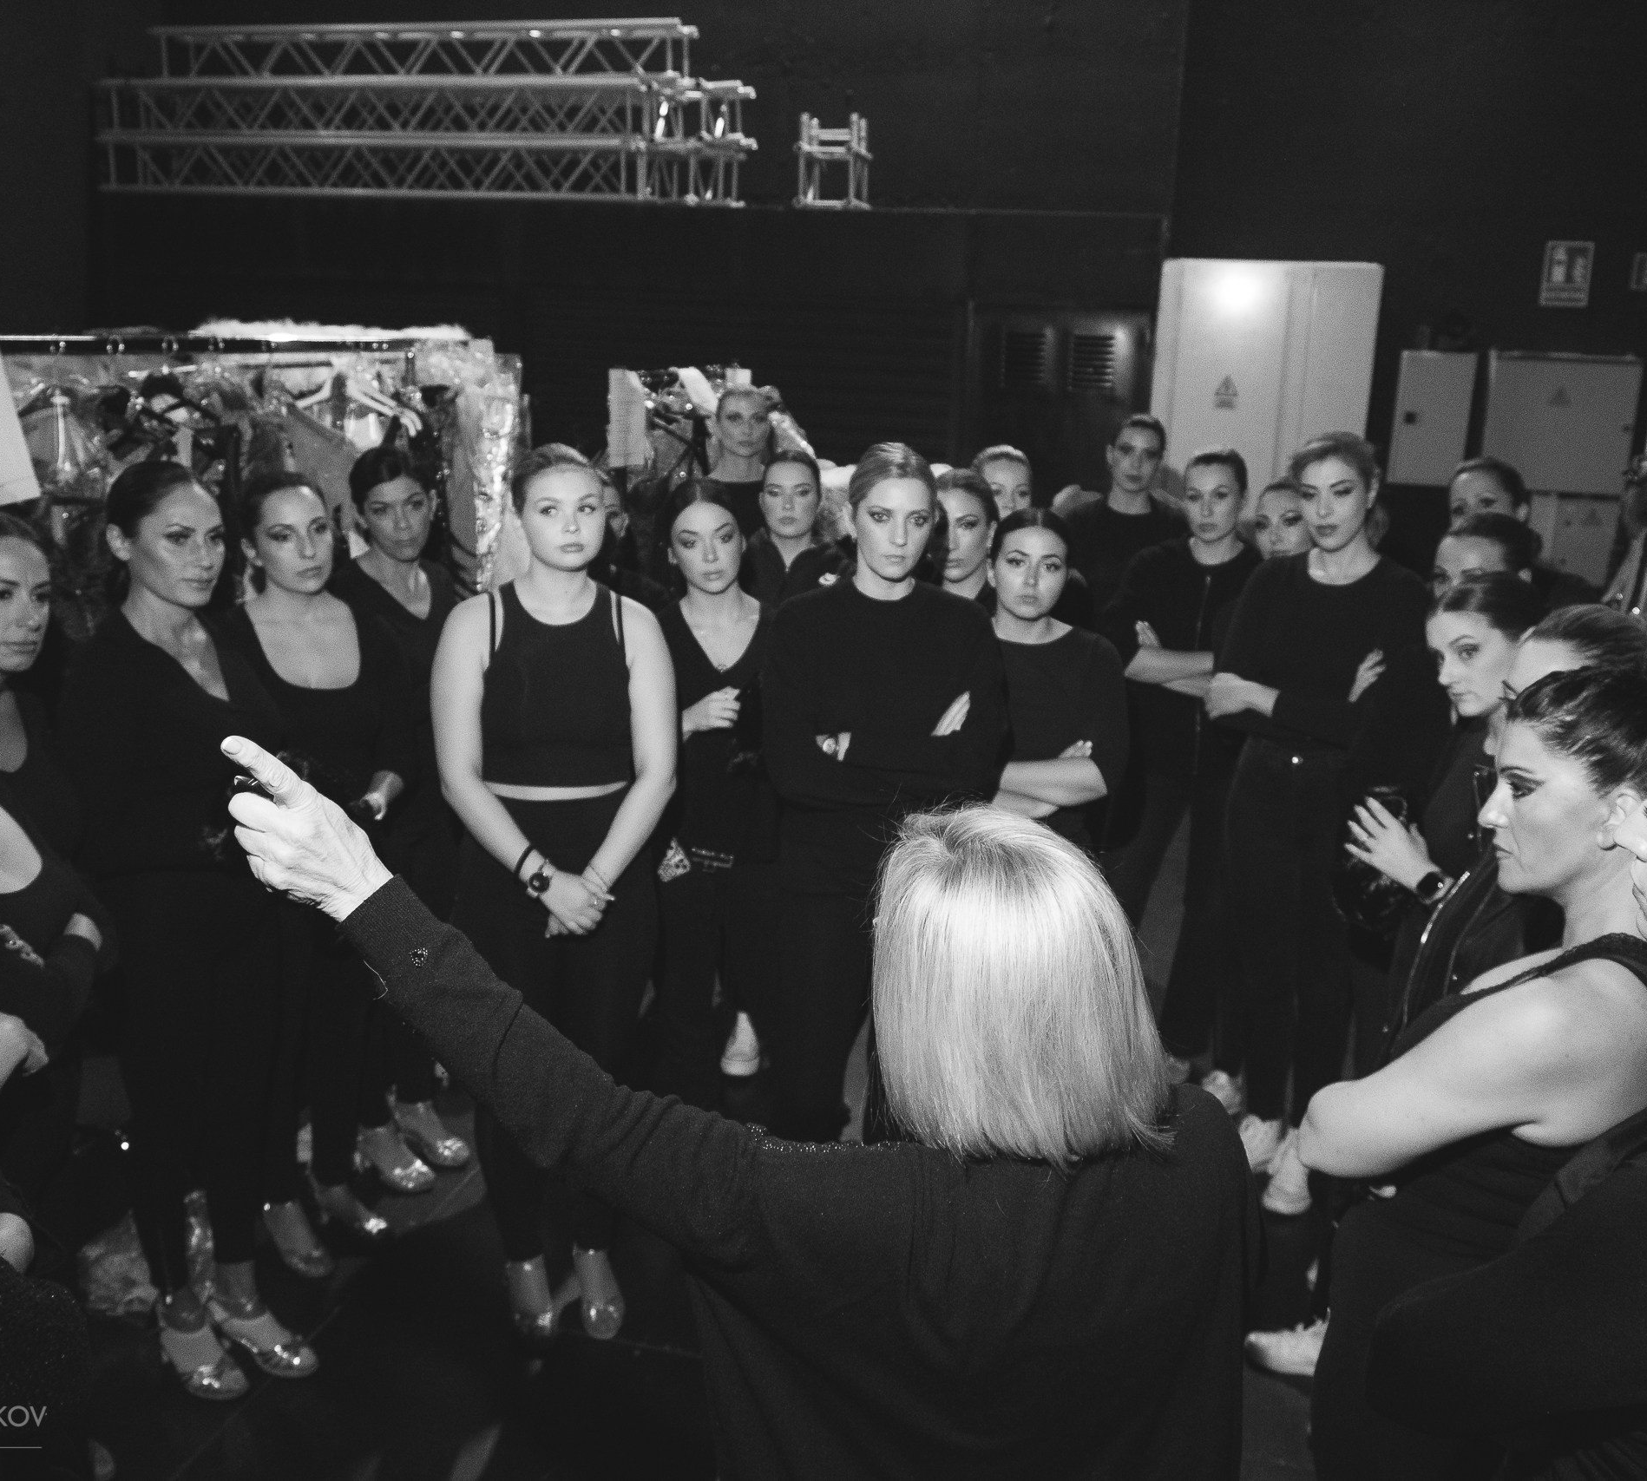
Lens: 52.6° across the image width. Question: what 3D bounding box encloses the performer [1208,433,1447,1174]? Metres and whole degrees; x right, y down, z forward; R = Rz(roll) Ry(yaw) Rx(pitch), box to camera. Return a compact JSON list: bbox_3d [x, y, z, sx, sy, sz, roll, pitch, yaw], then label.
[{"bbox_3d":[1.091,0.200,3.803,0.470,1.781,0.340,6,15,15],"label":"performer"}]

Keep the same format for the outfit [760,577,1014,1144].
[{"bbox_3d":[0.098,0.437,3.136,0.460,1.430,0.320,3,15,2],"label":"outfit"}]

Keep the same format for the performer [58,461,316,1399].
[{"bbox_3d":[-1.147,0.345,3.009,0.340,1.683,0.460,14,18,40],"label":"performer"}]

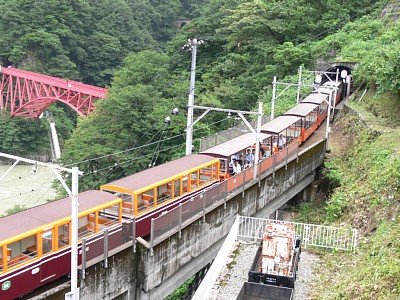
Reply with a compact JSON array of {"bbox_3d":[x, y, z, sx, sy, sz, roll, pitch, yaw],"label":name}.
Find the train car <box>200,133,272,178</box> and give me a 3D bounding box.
[{"bbox_3d":[2.240,0.624,32.697,1.670,2.316,7.007,6,13,25],"label":"train car"}]

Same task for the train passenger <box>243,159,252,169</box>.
[{"bbox_3d":[2.719,1.039,32.548,0.430,0.893,0.550,6,13,25],"label":"train passenger"}]

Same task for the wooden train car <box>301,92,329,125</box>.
[{"bbox_3d":[11.043,-3.826,54.049,1.670,2.316,7.007,5,13,19],"label":"wooden train car"}]

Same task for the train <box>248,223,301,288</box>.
[{"bbox_3d":[2.927,4.186,21.486,1.600,1.800,3.750,4,9,13],"label":"train"}]

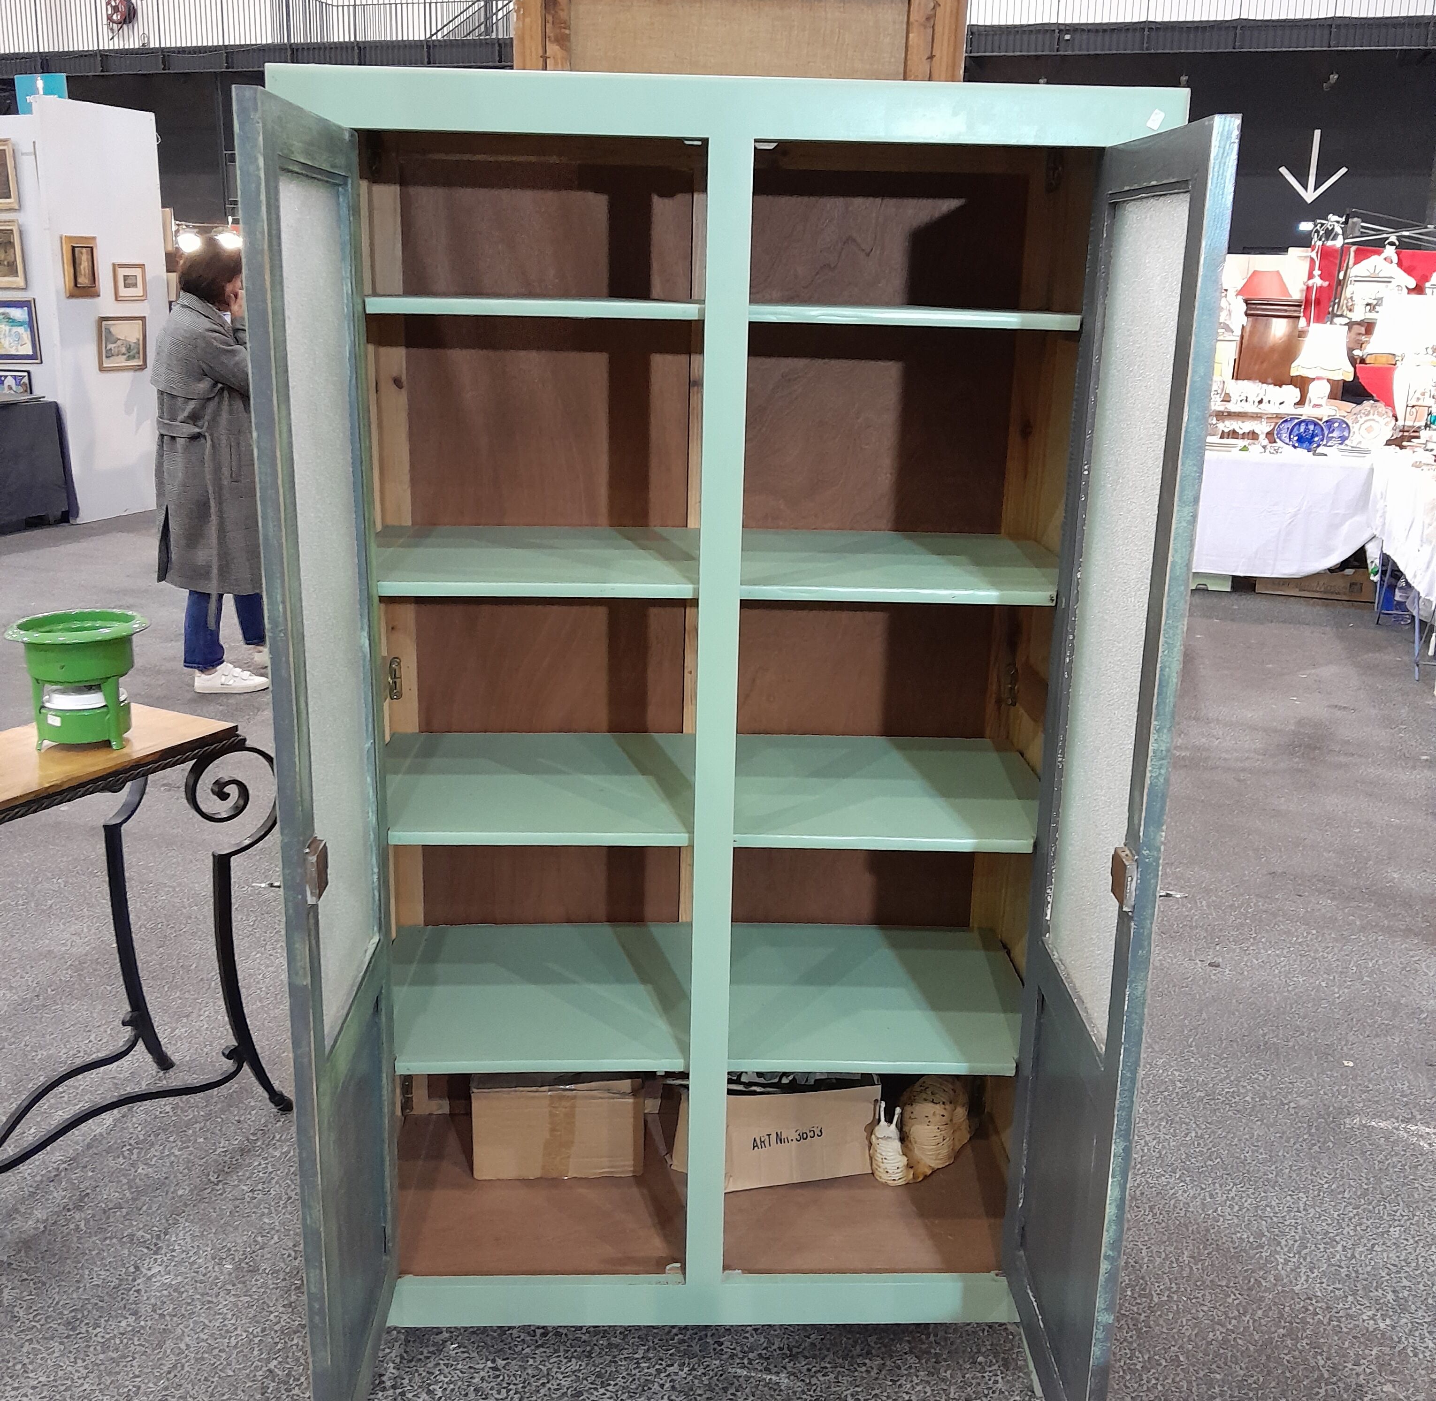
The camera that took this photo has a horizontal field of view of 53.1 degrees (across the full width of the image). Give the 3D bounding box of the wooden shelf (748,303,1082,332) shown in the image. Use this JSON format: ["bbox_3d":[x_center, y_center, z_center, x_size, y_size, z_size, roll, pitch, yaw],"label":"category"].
[{"bbox_3d":[0.232,-0.506,1.891,0.437,0.018,0.434,1,16,-2],"label":"wooden shelf"}]

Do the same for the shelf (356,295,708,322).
[{"bbox_3d":[-0.223,-0.511,1.872,0.437,0.018,0.434,1,16,-2],"label":"shelf"}]

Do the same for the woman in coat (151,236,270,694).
[{"bbox_3d":[-1.880,-0.875,5.469,0.480,1.670,0.500,-1,16,-8],"label":"woman in coat"}]

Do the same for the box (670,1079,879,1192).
[{"bbox_3d":[0.078,0.639,2.282,0.299,0.170,0.198,-3,16,-14],"label":"box"}]

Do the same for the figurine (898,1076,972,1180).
[{"bbox_3d":[0.339,0.650,2.274,0.115,0.166,0.129,5,16,12],"label":"figurine"}]

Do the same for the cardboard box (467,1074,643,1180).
[{"bbox_3d":[-0.245,0.638,2.288,0.260,0.158,0.179,0,16,-5],"label":"cardboard box"}]

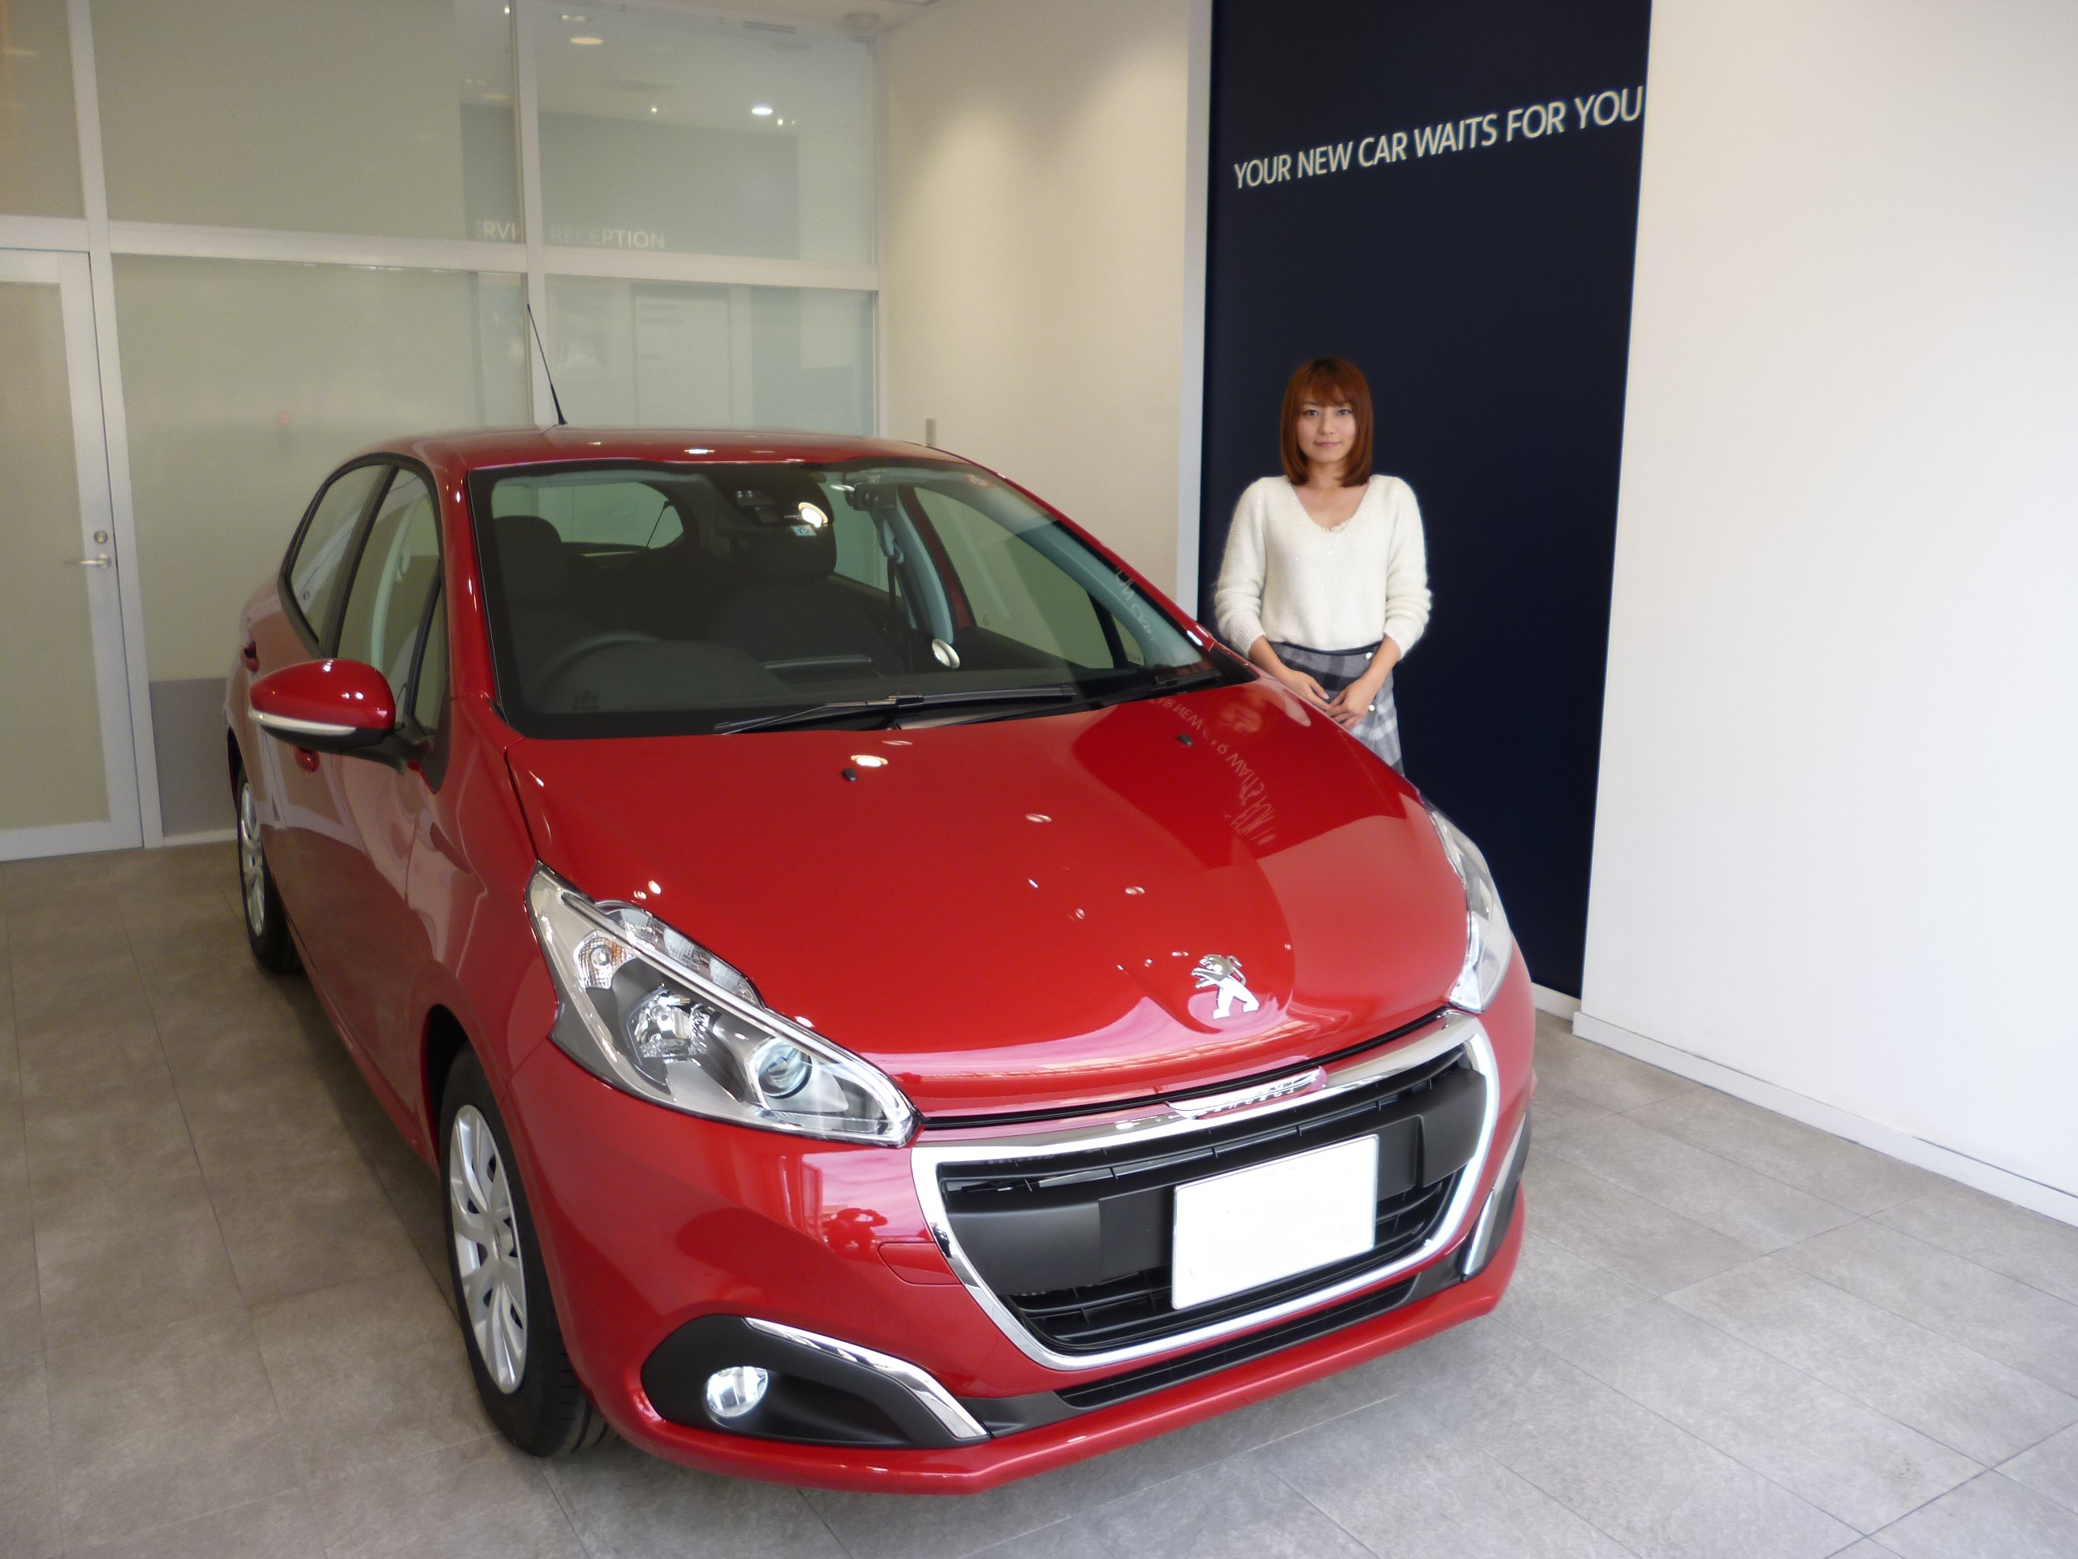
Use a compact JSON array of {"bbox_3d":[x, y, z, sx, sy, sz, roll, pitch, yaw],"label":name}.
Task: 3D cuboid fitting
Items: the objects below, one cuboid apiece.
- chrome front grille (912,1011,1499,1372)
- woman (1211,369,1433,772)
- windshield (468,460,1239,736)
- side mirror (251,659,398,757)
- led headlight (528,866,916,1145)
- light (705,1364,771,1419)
[{"bbox_3d":[0.278,0.538,2.199,0.940,0.347,0.170,-6,13,-31],"label":"chrome front grille"},{"bbox_3d":[0.575,-0.062,3.573,0.450,1.625,0.280,3,12,9],"label":"woman"},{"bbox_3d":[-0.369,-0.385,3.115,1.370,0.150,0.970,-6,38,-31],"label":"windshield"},{"bbox_3d":[-1.119,-0.108,2.652,0.225,0.155,0.130,-6,13,-31],"label":"side mirror"},{"bbox_3d":[-0.398,0.278,2.091,0.360,0.285,0.495,-6,13,-31],"label":"led headlight"},{"bbox_3d":[-0.361,0.750,2.043,0.080,0.066,0.050,-6,13,-31],"label":"light"}]

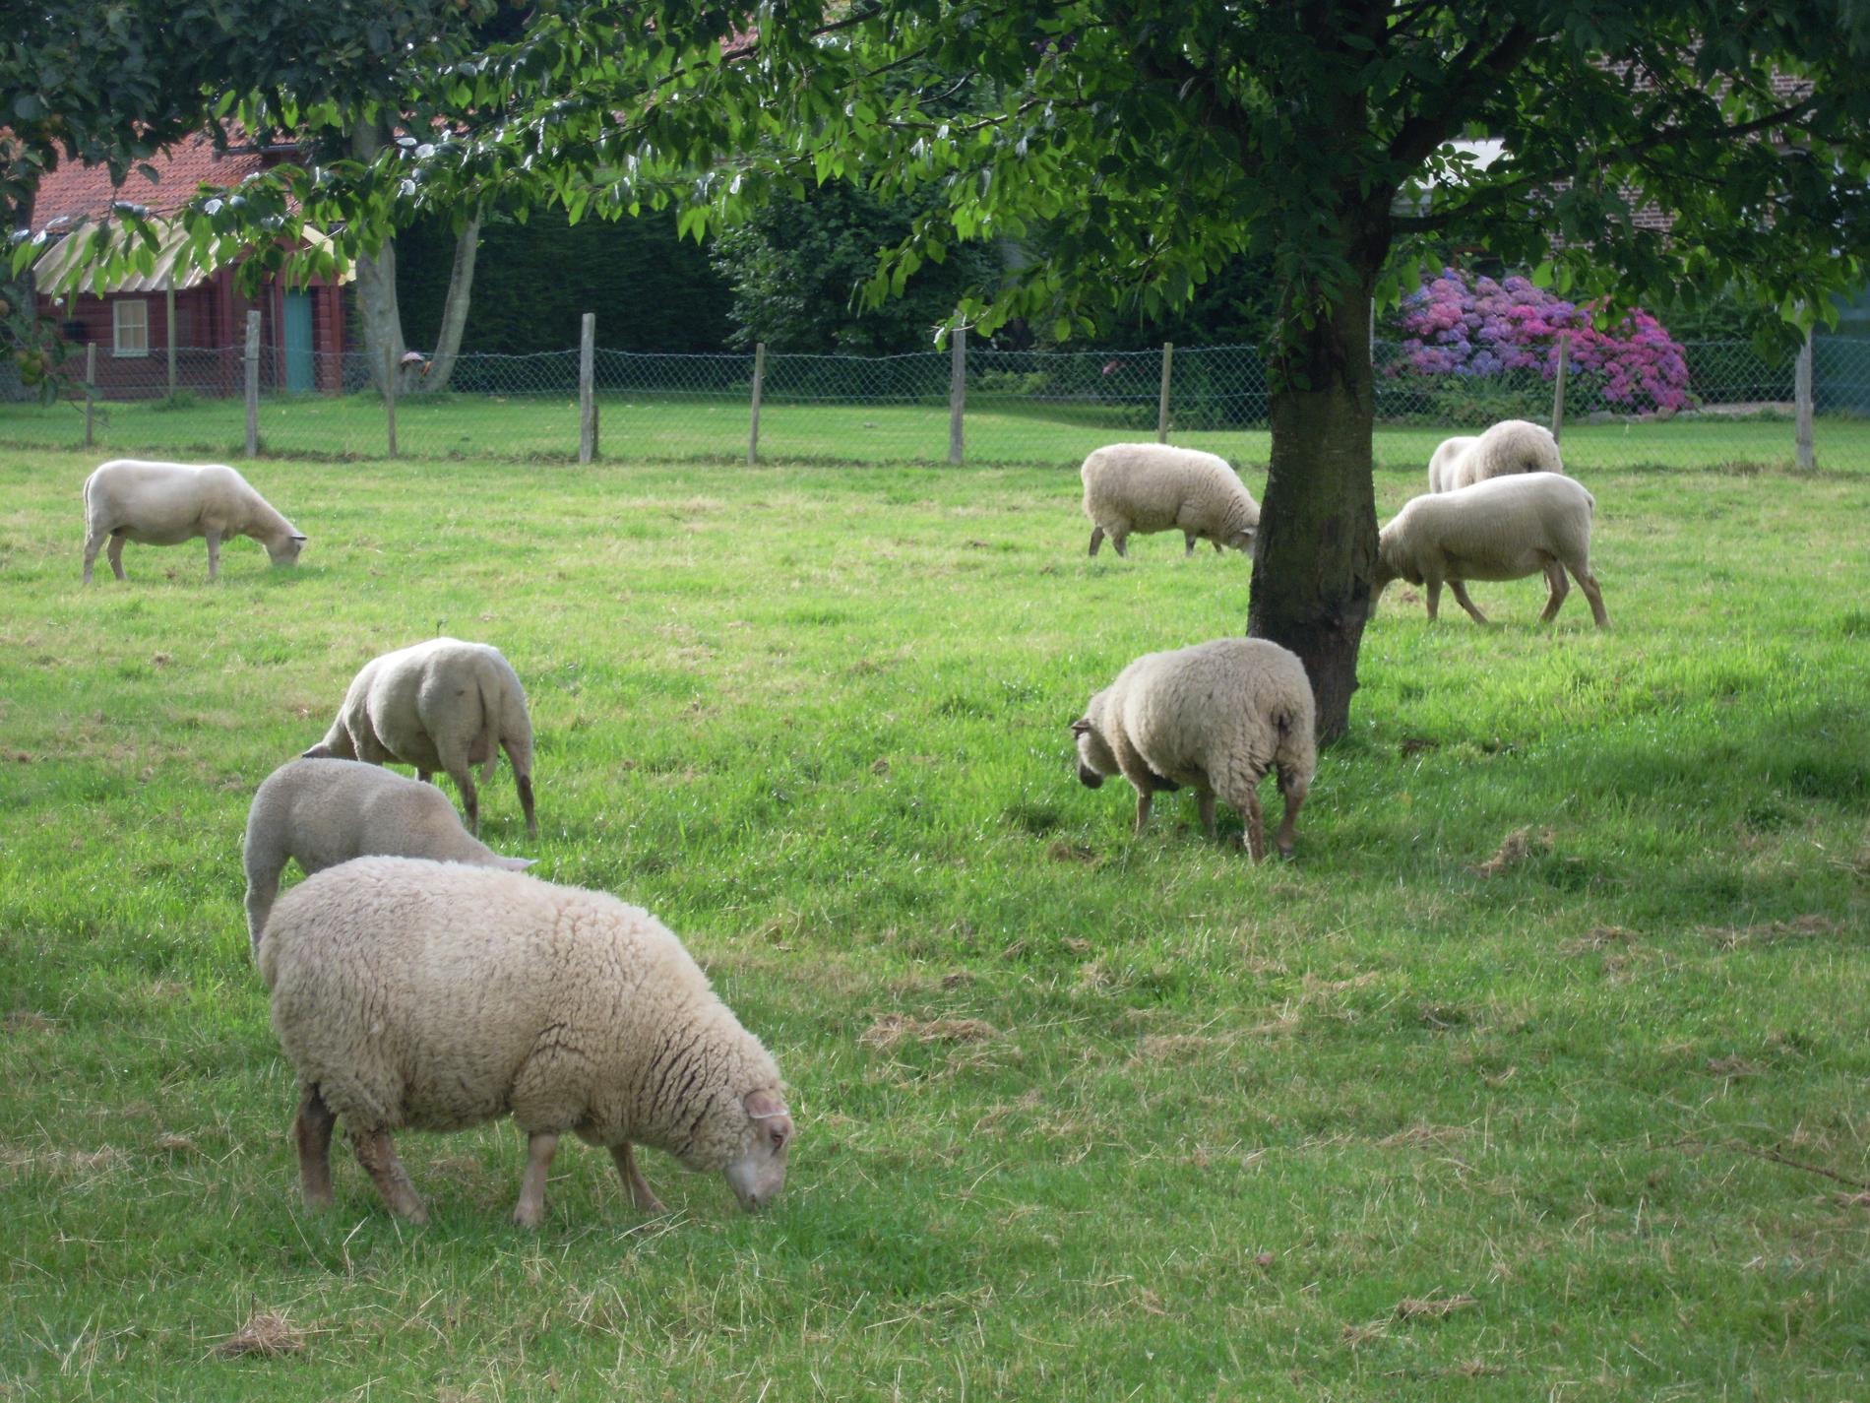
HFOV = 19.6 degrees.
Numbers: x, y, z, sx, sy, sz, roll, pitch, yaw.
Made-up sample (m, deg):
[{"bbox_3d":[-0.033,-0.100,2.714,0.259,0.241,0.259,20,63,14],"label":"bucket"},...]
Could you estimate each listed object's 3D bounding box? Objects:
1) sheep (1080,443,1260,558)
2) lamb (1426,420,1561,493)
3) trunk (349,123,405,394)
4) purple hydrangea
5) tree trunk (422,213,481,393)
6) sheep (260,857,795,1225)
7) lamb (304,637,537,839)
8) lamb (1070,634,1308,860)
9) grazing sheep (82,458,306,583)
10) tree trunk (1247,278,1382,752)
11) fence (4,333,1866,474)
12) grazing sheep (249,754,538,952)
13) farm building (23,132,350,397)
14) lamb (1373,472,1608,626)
[{"bbox_3d":[1.459,-1.227,33.000,1.170,0.700,0.440,-1,5,-7],"label":"sheep"},{"bbox_3d":[3.511,-1.400,33.500,0.480,0.710,1.150,-2,5,-27],"label":"lamb"},{"bbox_3d":[-7.203,-5.745,70.000,0.680,3.500,0.620,0,5,0],"label":"trunk"},{"bbox_3d":[8.032,-4.800,72.000,4.100,1.950,2.400,0,4,0],"label":"purple hydrangea"},{"bbox_3d":[-7.240,-5.980,81.000,0.880,2.750,0.500,0,4,0],"label":"tree trunk"},{"bbox_3d":[-0.791,0.657,10.500,1.030,0.680,0.460,1,5,9],"label":"sheep"},{"bbox_3d":[-1.778,0.138,18.600,0.380,0.670,1.000,-4,6,-40],"label":"lamb"},{"bbox_3d":[0.867,0.143,17.950,0.430,0.720,1.050,-2,5,-29],"label":"lamb"},{"bbox_3d":[-4.145,-1.017,30.200,1.270,0.670,0.400,-1,5,-12],"label":"grazing sheep"},{"bbox_3d":[1.460,-0.734,20.800,0.500,1.820,0.480,0,5,0],"label":"tree trunk"},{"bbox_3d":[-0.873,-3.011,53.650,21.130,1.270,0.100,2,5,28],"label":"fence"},{"bbox_3d":[-1.446,0.447,14.550,0.900,0.610,0.330,1,4,11],"label":"grazing sheep"},{"bbox_3d":[-11.989,-6.983,86.500,5.300,4.200,4.400,0,4,-5],"label":"farm building"},{"bbox_3d":[2.634,-0.729,25.800,1.200,0.700,0.430,1,5,12],"label":"lamb"}]

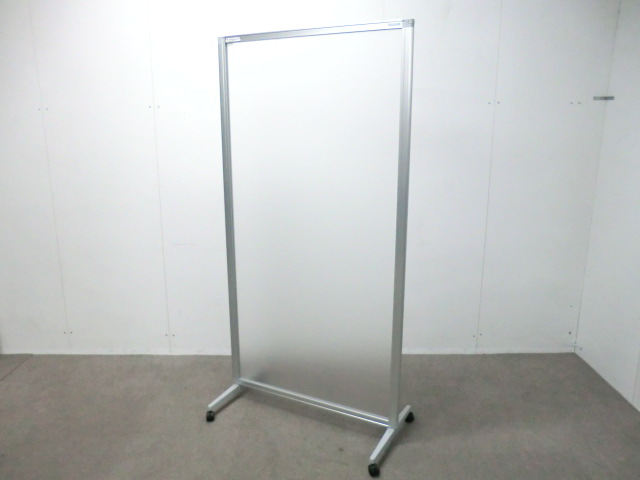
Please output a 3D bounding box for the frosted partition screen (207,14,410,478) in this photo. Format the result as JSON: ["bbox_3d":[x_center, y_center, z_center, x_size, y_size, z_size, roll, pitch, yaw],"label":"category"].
[{"bbox_3d":[-0.049,0.014,2.262,0.905,1.800,0.500,6,14,27],"label":"frosted partition screen"}]

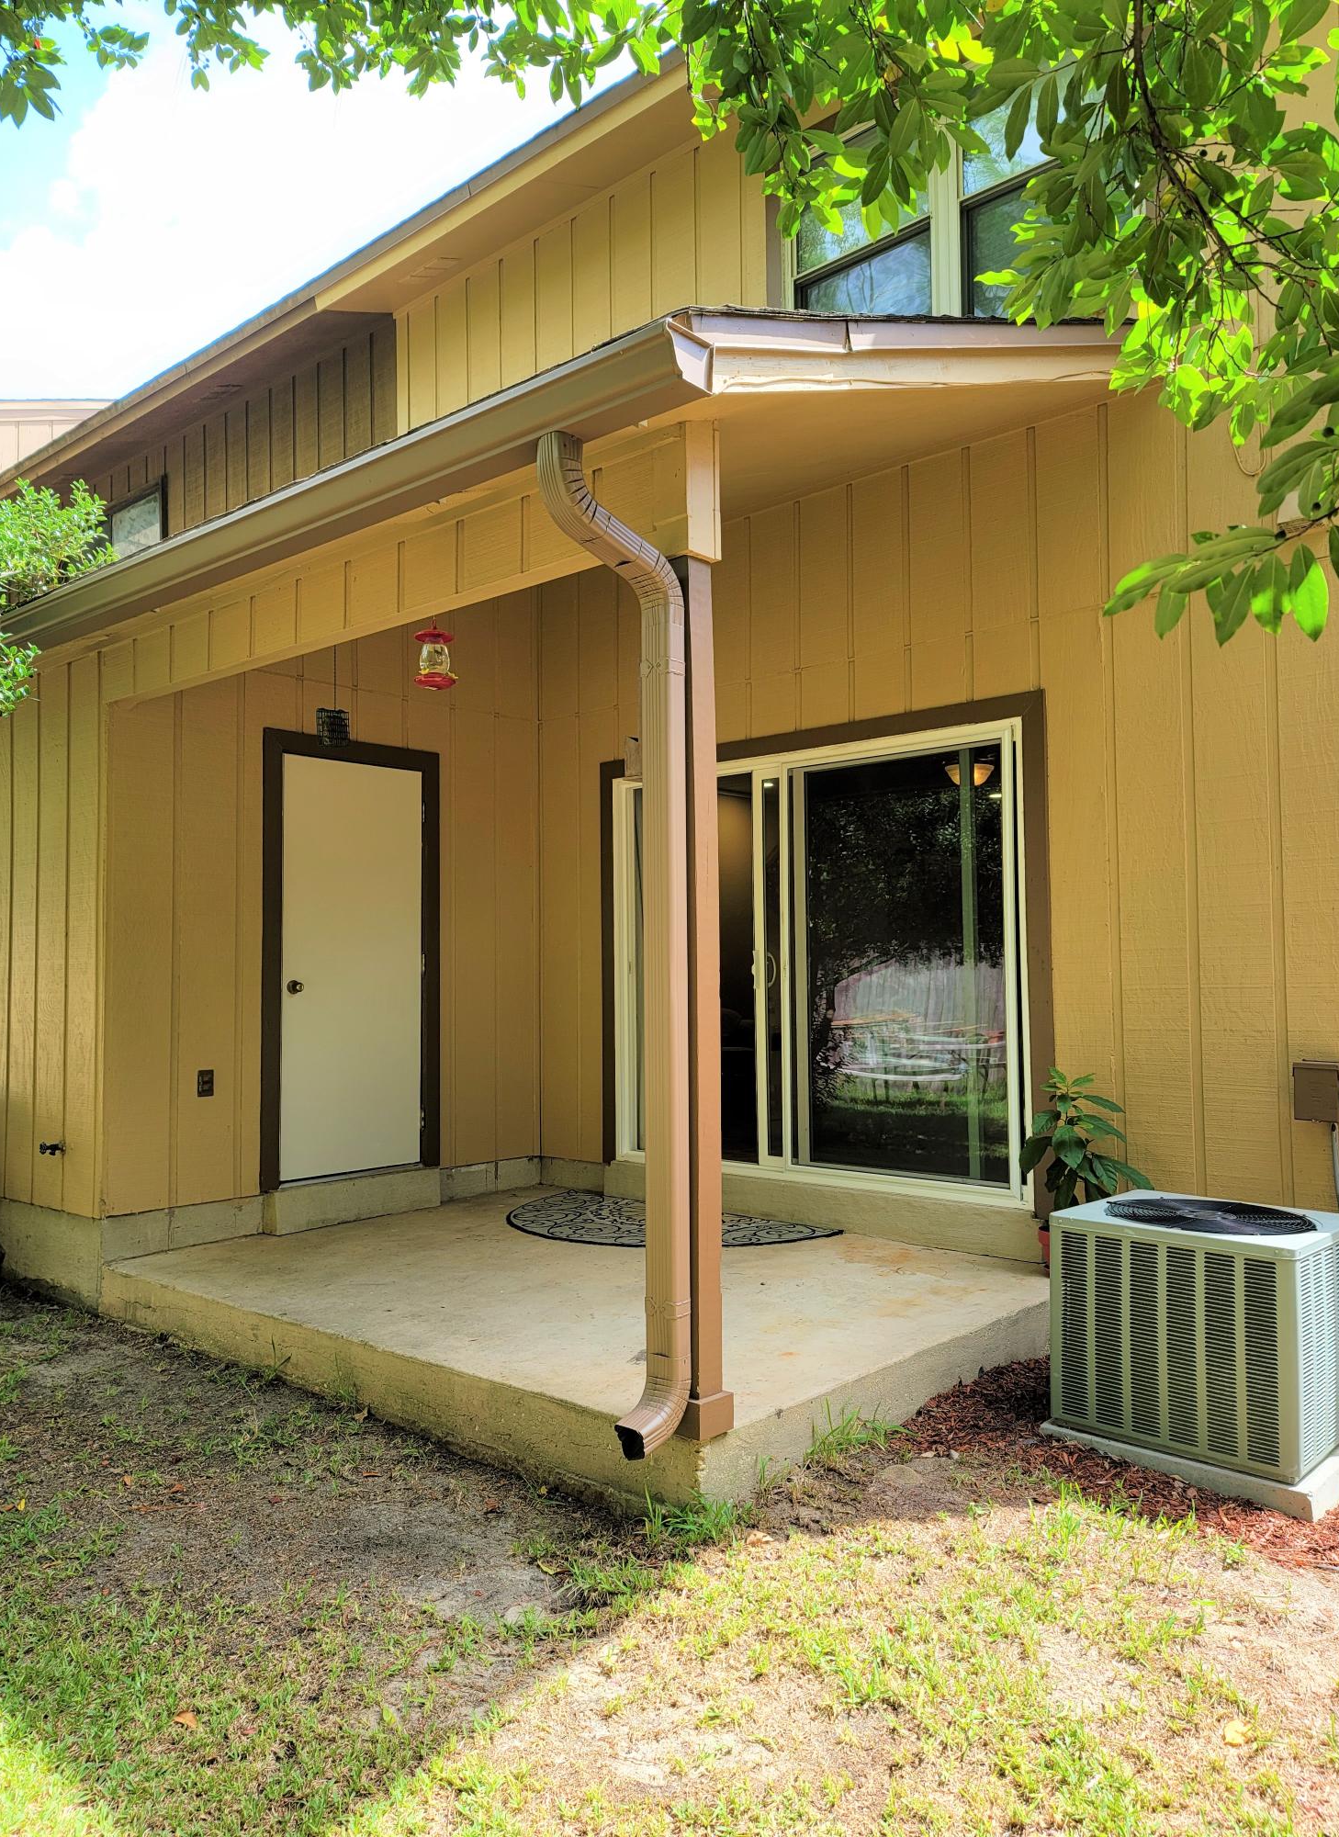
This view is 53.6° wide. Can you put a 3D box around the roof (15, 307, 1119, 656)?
[{"bbox_3d":[-0.567,-1.740,5.514,4.099,1.231,2.971,-3,-3,41],"label":"roof"}]

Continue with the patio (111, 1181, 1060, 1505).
[{"bbox_3d":[-0.322,1.505,5.397,3.322,0.189,2.564,-3,-3,41],"label":"patio"}]

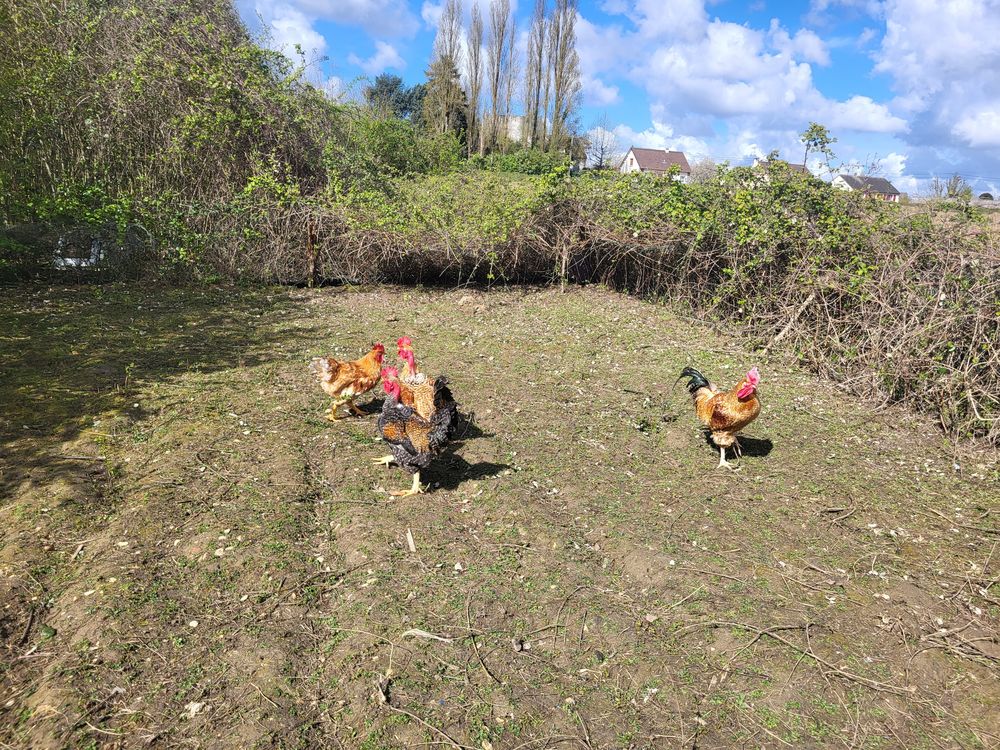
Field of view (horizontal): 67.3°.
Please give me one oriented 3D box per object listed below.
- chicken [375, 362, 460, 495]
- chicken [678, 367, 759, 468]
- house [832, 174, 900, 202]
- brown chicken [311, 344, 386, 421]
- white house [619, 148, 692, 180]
[{"bbox_3d":[-0.393,0.239,3.436,0.430,0.510,0.230,10,15,24],"label":"chicken"},{"bbox_3d":[1.156,0.219,3.902,0.430,0.500,0.220,11,16,30],"label":"chicken"},{"bbox_3d":[91.614,-46.545,189.285,14.000,6.000,8.600,-1,14,-17],"label":"house"},{"bbox_3d":[-0.873,0.024,4.368,0.420,0.430,0.200,2,14,-5],"label":"brown chicken"},{"bbox_3d":[30.428,-40.984,147.226,11.300,6.500,8.400,-1,14,-17],"label":"white house"}]

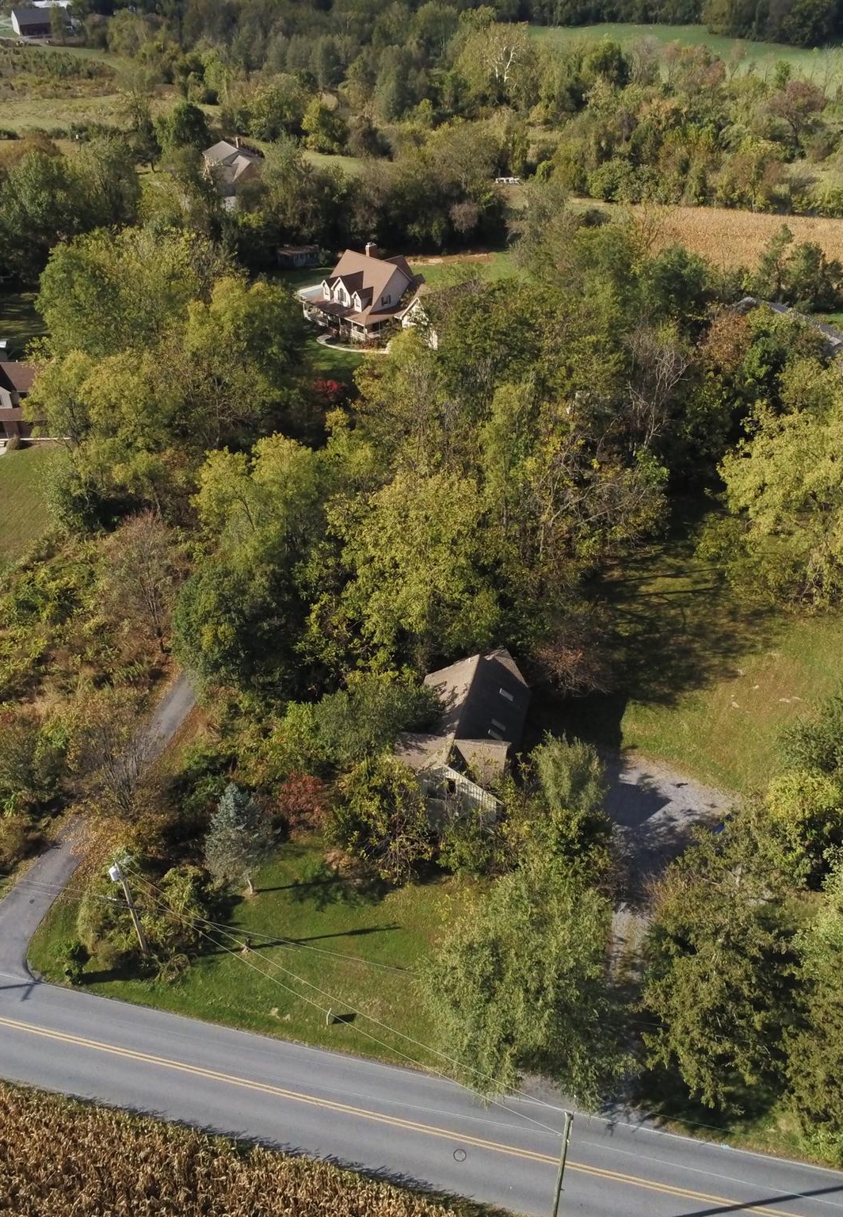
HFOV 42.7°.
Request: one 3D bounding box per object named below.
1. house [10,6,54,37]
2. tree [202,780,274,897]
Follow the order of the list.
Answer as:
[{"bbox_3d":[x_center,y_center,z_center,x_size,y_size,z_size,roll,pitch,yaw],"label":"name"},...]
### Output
[{"bbox_3d":[-138.413,-214.542,392.315,18.000,8.800,11.500,-15,38,-19],"label":"house"},{"bbox_3d":[-11.354,14.597,67.954,4.680,9.570,4.680,-1,35,0],"label":"tree"}]

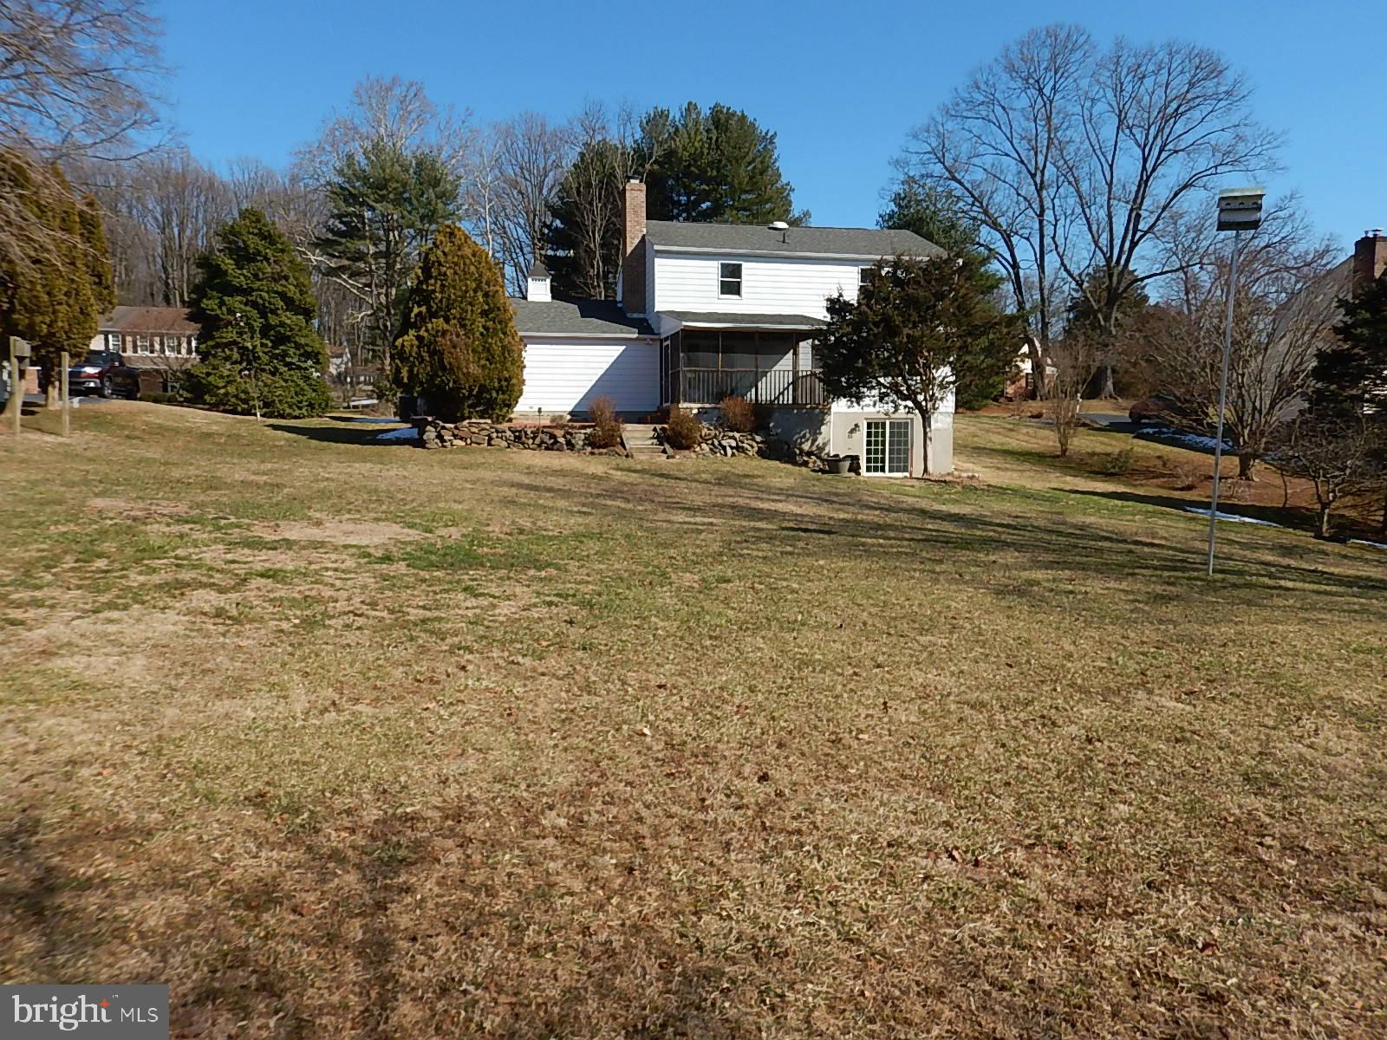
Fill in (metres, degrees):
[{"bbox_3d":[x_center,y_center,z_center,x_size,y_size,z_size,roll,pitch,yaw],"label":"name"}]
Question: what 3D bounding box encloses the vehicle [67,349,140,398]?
[{"bbox_3d":[-24.826,-5.996,39.843,1.980,1.920,5.500,-2,6,-17],"label":"vehicle"}]

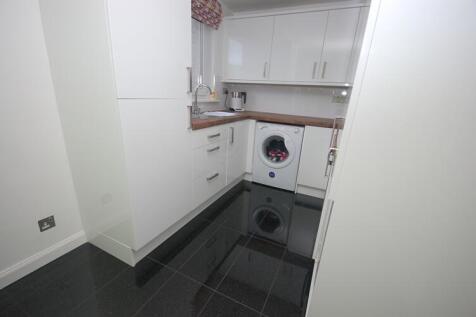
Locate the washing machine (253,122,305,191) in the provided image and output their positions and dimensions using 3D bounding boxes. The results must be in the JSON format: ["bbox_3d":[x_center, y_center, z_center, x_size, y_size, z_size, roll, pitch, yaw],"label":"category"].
[{"bbox_3d":[0.632,-0.075,2.866,0.600,0.850,0.560,10,18,23],"label":"washing machine"}]

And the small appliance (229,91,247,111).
[{"bbox_3d":[0.004,-0.849,2.943,0.215,0.260,0.160,3,16,-1],"label":"small appliance"}]

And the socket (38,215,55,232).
[{"bbox_3d":[-1.274,0.436,1.334,0.010,0.086,0.086,10,18,23],"label":"socket"}]

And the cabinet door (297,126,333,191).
[{"bbox_3d":[0.952,0.001,2.425,0.325,0.755,0.020,10,18,23],"label":"cabinet door"}]

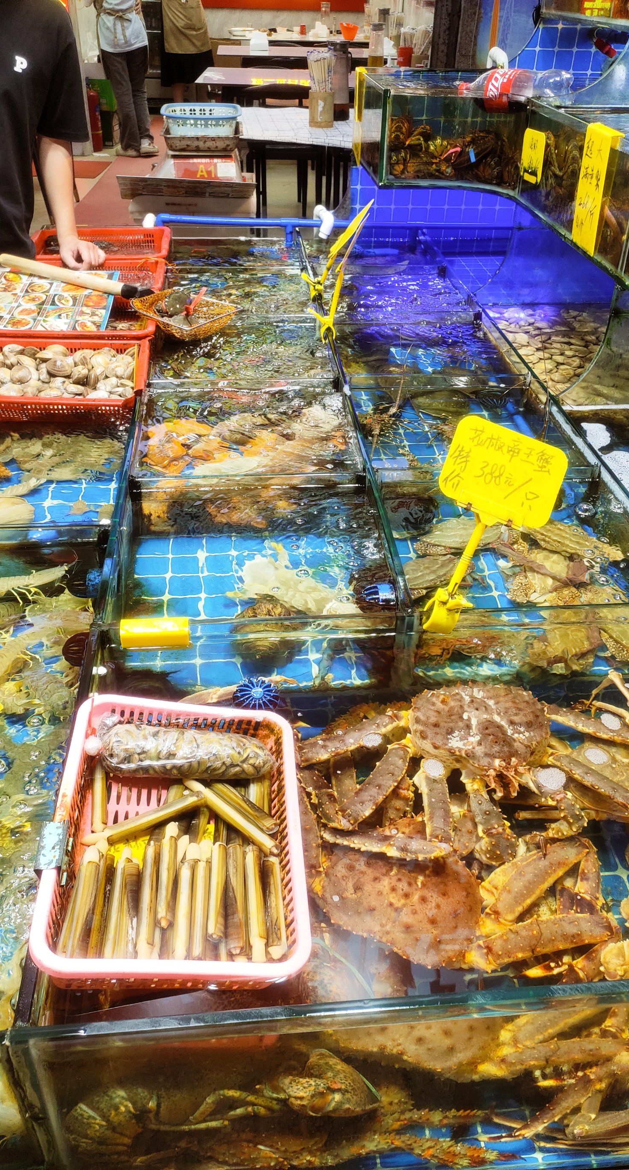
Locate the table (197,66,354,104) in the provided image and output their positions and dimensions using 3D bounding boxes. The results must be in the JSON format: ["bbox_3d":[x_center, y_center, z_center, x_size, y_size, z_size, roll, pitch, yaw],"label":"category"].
[{"bbox_3d":[-0.109,-3.114,5.455,1.330,0.750,0.880,-2,38,-5],"label":"table"}]

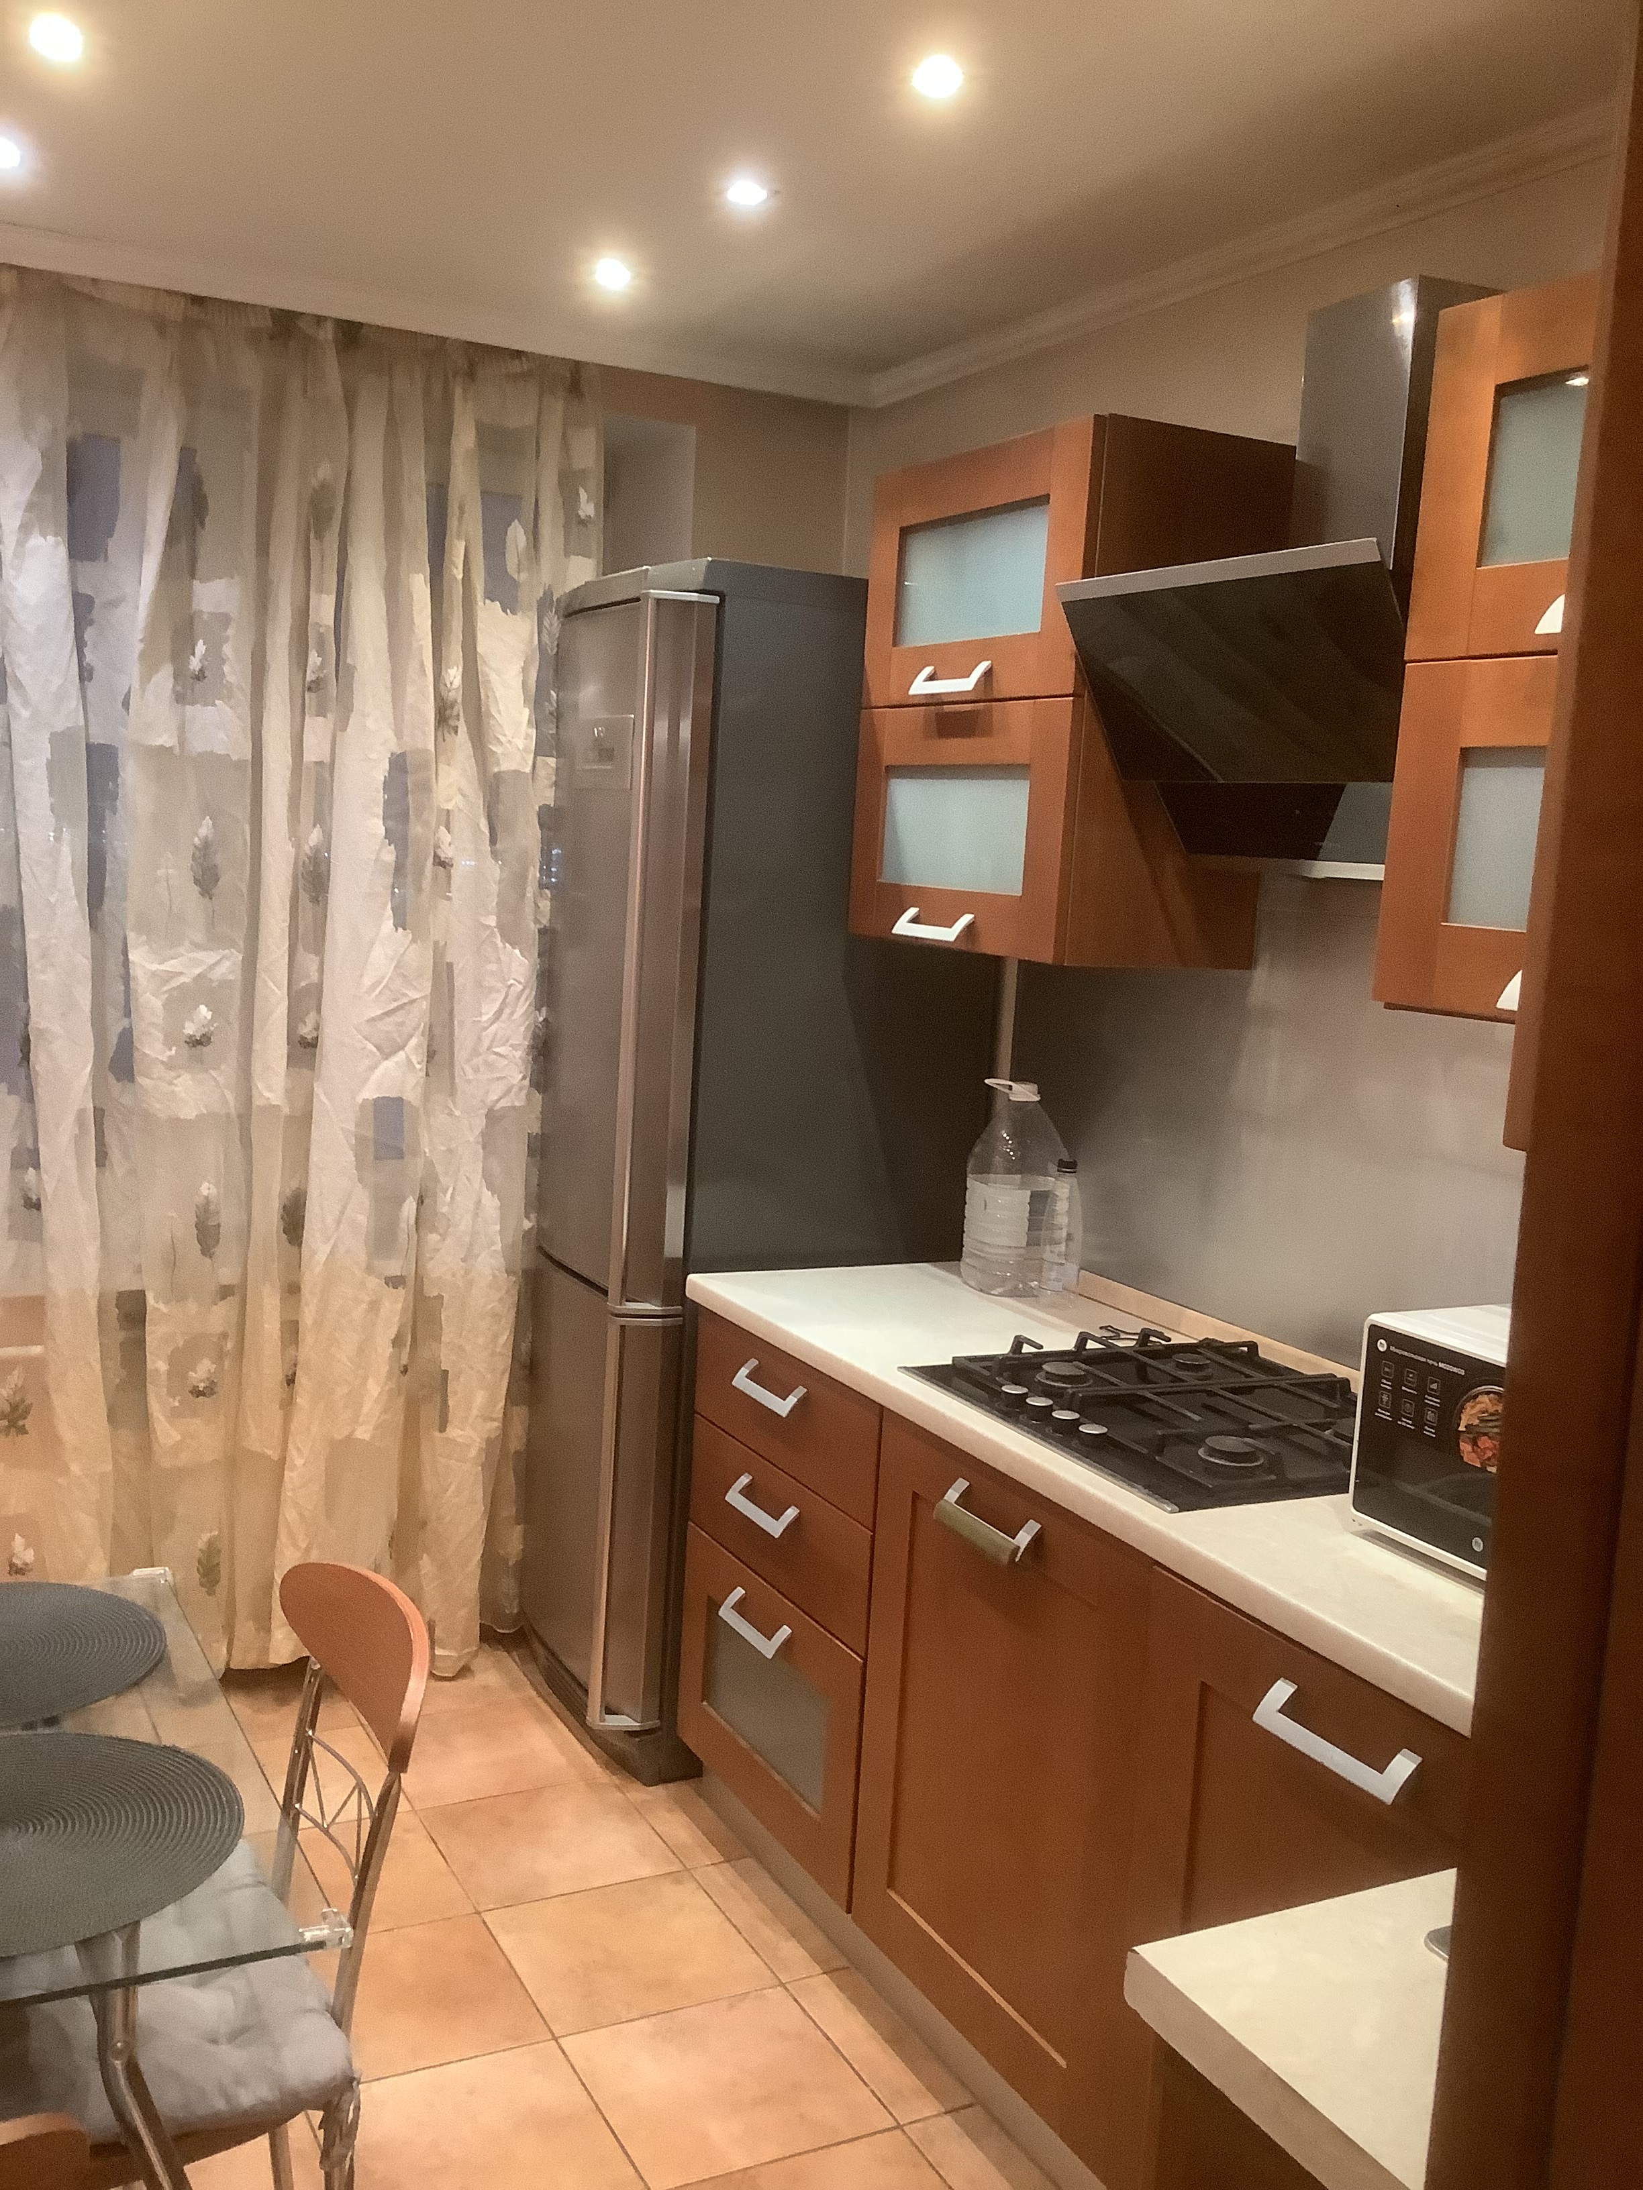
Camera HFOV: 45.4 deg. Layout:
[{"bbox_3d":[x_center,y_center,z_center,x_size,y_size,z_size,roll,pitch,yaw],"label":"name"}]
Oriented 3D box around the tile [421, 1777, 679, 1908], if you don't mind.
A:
[{"bbox_3d":[-0.426,1.169,3.067,0.330,0.010,0.327,0,8,-28],"label":"tile"}]

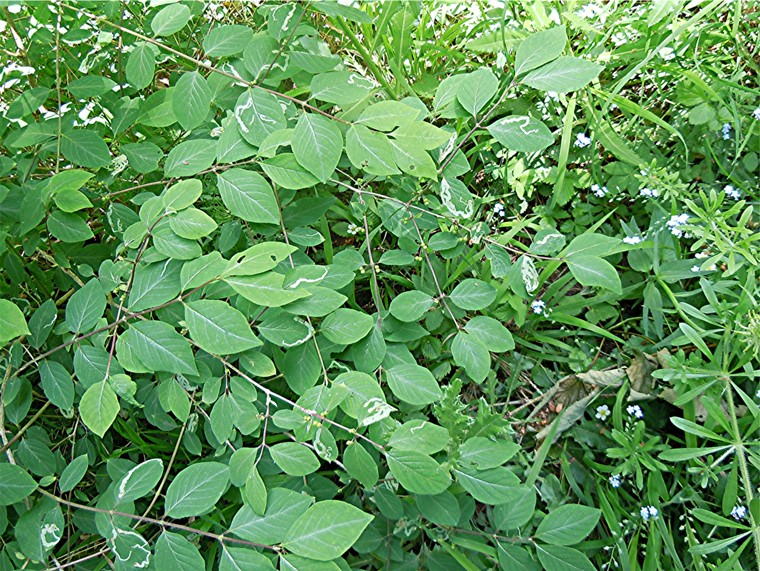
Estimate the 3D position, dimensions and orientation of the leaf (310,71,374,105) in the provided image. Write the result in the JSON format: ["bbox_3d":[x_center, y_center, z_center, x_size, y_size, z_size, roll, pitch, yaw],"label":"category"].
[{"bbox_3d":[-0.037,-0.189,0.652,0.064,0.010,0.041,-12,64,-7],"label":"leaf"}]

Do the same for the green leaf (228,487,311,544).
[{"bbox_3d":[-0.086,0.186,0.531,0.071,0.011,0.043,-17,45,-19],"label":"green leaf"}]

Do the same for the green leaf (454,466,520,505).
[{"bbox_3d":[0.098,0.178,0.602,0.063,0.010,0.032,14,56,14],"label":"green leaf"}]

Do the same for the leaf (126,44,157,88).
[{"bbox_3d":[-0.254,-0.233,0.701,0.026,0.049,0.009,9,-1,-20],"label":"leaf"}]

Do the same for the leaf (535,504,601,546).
[{"bbox_3d":[0.188,0.240,0.660,0.074,0.012,0.033,-17,61,-9],"label":"leaf"}]

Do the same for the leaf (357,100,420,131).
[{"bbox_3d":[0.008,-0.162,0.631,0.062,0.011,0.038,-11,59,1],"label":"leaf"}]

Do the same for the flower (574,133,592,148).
[{"bbox_3d":[0.284,-0.202,0.920,0.025,0.018,0.022,0,48,0],"label":"flower"}]

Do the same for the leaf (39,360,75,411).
[{"bbox_3d":[-0.294,0.091,0.600,0.026,0.010,0.055,-31,77,-19],"label":"leaf"}]

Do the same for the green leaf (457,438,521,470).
[{"bbox_3d":[0.113,0.173,0.680,0.064,0.012,0.033,-5,60,-3],"label":"green leaf"}]

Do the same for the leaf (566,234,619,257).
[{"bbox_3d":[0.210,-0.036,0.650,0.064,0.010,0.038,-18,44,-11],"label":"leaf"}]

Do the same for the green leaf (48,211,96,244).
[{"bbox_3d":[-0.334,-0.063,0.712,0.061,0.011,0.034,25,65,9],"label":"green leaf"}]

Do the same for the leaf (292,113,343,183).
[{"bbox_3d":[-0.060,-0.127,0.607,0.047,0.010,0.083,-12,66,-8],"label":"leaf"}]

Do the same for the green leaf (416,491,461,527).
[{"bbox_3d":[0.053,0.197,0.590,0.032,0.010,0.044,-39,71,-16],"label":"green leaf"}]

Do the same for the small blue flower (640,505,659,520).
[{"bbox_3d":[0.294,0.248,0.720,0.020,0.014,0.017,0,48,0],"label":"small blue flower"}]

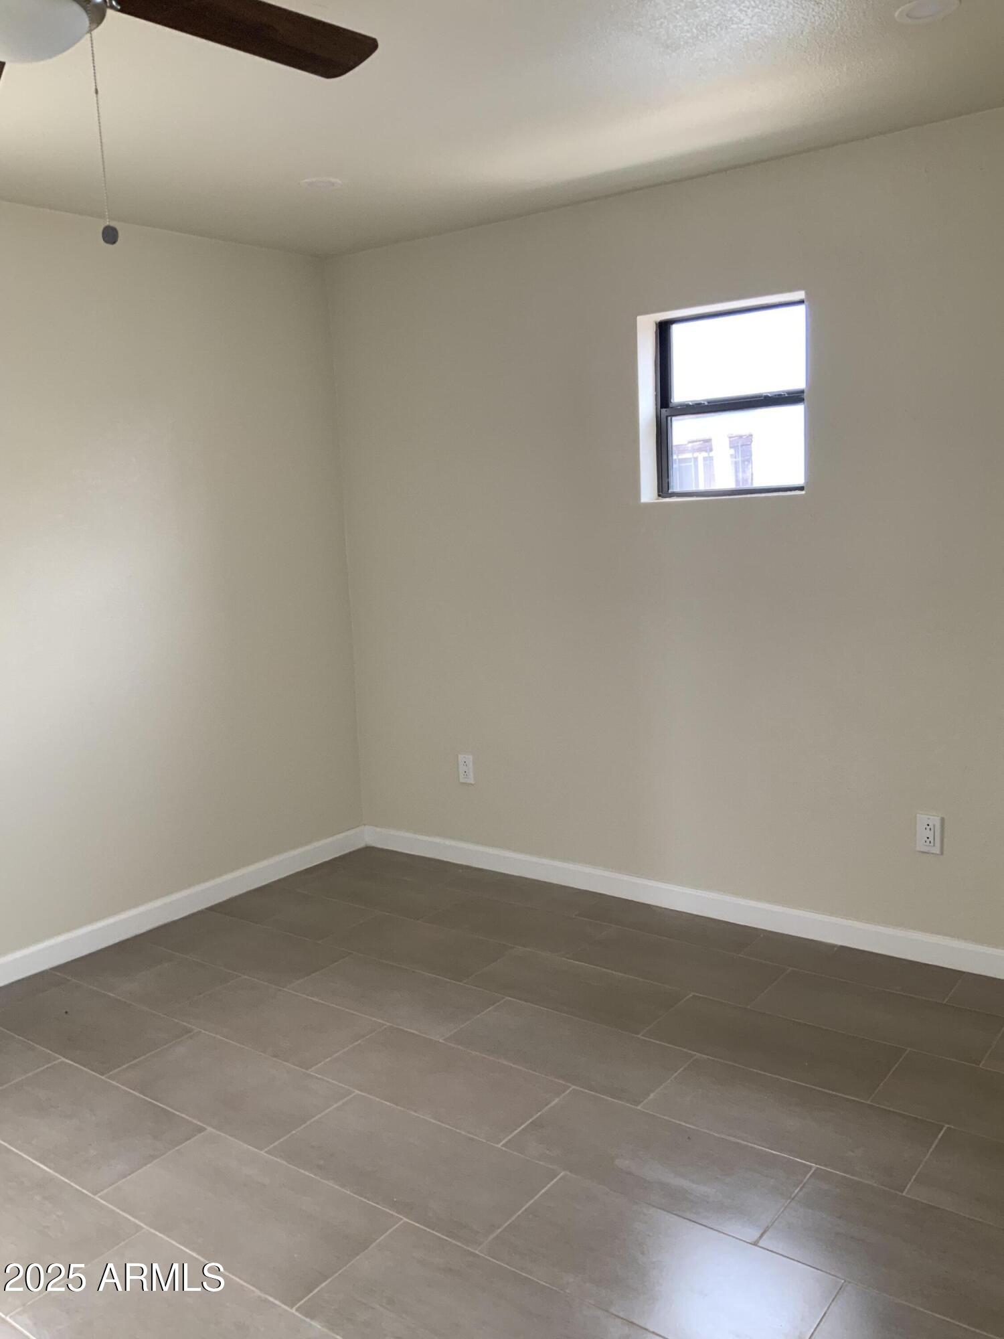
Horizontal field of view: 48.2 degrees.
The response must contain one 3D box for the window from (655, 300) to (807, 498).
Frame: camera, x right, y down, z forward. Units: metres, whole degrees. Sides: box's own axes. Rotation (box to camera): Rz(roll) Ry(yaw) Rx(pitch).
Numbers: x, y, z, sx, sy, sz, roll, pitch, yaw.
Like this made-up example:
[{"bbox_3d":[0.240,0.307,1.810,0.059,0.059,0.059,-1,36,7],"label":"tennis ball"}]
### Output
[{"bbox_3d":[0.762,-0.851,3.618,0.554,0.580,0.070,4,11,36],"label":"window"}]

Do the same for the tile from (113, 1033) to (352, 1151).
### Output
[{"bbox_3d":[-0.693,1.055,2.840,0.611,0.010,0.306,4,11,37],"label":"tile"}]

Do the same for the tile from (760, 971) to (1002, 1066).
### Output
[{"bbox_3d":[1.030,0.945,3.081,0.611,0.010,0.306,4,11,37],"label":"tile"}]

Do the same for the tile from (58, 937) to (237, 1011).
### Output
[{"bbox_3d":[-1.128,0.963,3.545,0.576,0.010,0.306,4,11,37],"label":"tile"}]

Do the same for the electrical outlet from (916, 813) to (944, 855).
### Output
[{"bbox_3d":[1.269,0.490,3.329,0.070,0.114,0.008,4,11,37],"label":"electrical outlet"}]

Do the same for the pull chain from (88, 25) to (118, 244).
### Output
[{"bbox_3d":[-0.554,-0.733,1.551,0.022,0.276,0.022,4,11,37],"label":"pull chain"}]

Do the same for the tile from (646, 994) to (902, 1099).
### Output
[{"bbox_3d":[0.708,0.982,2.940,0.610,0.010,0.304,4,11,36],"label":"tile"}]

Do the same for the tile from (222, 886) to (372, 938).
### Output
[{"bbox_3d":[-0.755,0.871,4.029,0.585,0.010,0.306,4,11,37],"label":"tile"}]

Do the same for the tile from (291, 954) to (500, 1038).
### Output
[{"bbox_3d":[-0.319,0.964,3.321,0.610,0.010,0.304,4,11,36],"label":"tile"}]

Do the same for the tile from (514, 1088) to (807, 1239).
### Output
[{"bbox_3d":[0.333,1.074,2.461,0.610,0.010,0.304,4,11,36],"label":"tile"}]

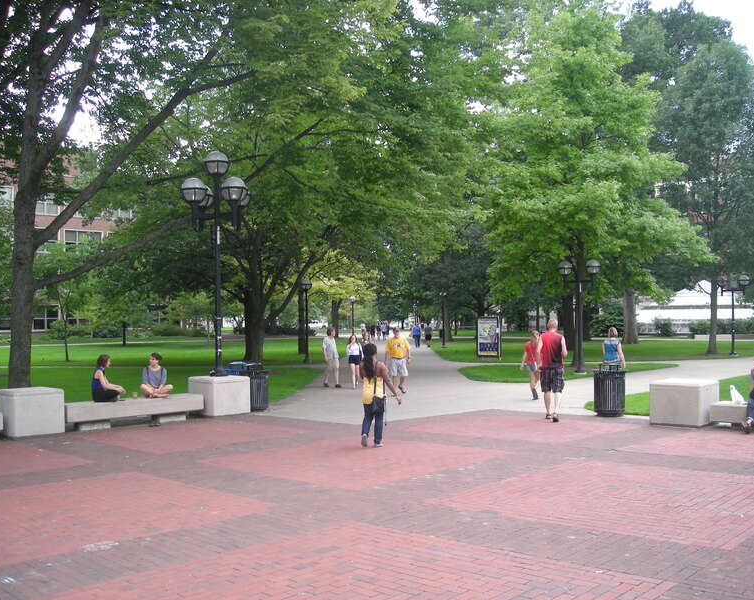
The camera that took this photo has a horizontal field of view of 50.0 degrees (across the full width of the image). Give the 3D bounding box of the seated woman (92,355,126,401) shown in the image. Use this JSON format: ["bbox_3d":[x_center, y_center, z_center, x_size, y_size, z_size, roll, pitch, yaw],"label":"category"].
[{"bbox_3d":[-5.089,1.490,15.350,0.650,0.880,0.580,0,-2,-28],"label":"seated woman"}]

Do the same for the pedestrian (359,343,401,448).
[{"bbox_3d":[0.038,1.433,12.200,0.600,1.570,0.500,-1,-2,14],"label":"pedestrian"}]

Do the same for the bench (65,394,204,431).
[{"bbox_3d":[-4.660,2.130,15.450,0.530,0.480,2.950,-2,-2,41],"label":"bench"}]

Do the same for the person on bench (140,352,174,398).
[{"bbox_3d":[-4.334,1.490,15.900,0.660,0.880,0.580,-1,-1,-6],"label":"person on bench"}]

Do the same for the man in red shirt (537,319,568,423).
[{"bbox_3d":[3.160,1.282,14.650,0.580,1.840,0.480,-1,-1,-2],"label":"man in red shirt"}]

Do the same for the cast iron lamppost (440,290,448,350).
[{"bbox_3d":[4.576,1.372,55.500,0.520,3.850,0.520,-1,-1,0],"label":"cast iron lamppost"}]

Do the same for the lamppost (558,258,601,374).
[{"bbox_3d":[7.094,0.575,28.200,1.600,3.980,0.550,-2,-2,34],"label":"lamppost"}]

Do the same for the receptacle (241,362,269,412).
[{"bbox_3d":[-2.644,1.904,17.600,0.620,1.030,0.620,-1,-2,0],"label":"receptacle"}]

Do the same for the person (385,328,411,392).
[{"bbox_3d":[0.566,1.617,21.800,0.660,1.760,0.500,-1,-2,3],"label":"person"}]

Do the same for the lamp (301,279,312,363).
[{"bbox_3d":[-3.233,1.003,37.200,0.520,3.870,0.520,-1,-1,0],"label":"lamp"}]

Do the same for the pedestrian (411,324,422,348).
[{"bbox_3d":[2.720,2.414,55.000,0.600,1.700,0.450,-1,-2,0],"label":"pedestrian"}]

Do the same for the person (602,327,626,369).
[{"bbox_3d":[5.625,1.472,19.200,0.560,1.670,0.450,-1,-1,6],"label":"person"}]

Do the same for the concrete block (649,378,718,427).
[{"bbox_3d":[5.770,1.930,15.100,0.920,0.710,0.920,-2,-2,44],"label":"concrete block"}]

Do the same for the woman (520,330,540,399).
[{"bbox_3d":[3.707,1.547,19.100,0.550,1.630,0.500,-1,-2,9],"label":"woman"}]

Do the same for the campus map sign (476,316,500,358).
[{"bbox_3d":[5.652,1.977,41.000,1.150,2.180,0.280,-1,-2,21],"label":"campus map sign"}]

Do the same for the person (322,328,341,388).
[{"bbox_3d":[-1.322,1.700,23.500,0.500,1.730,0.550,1,-2,-43],"label":"person"}]

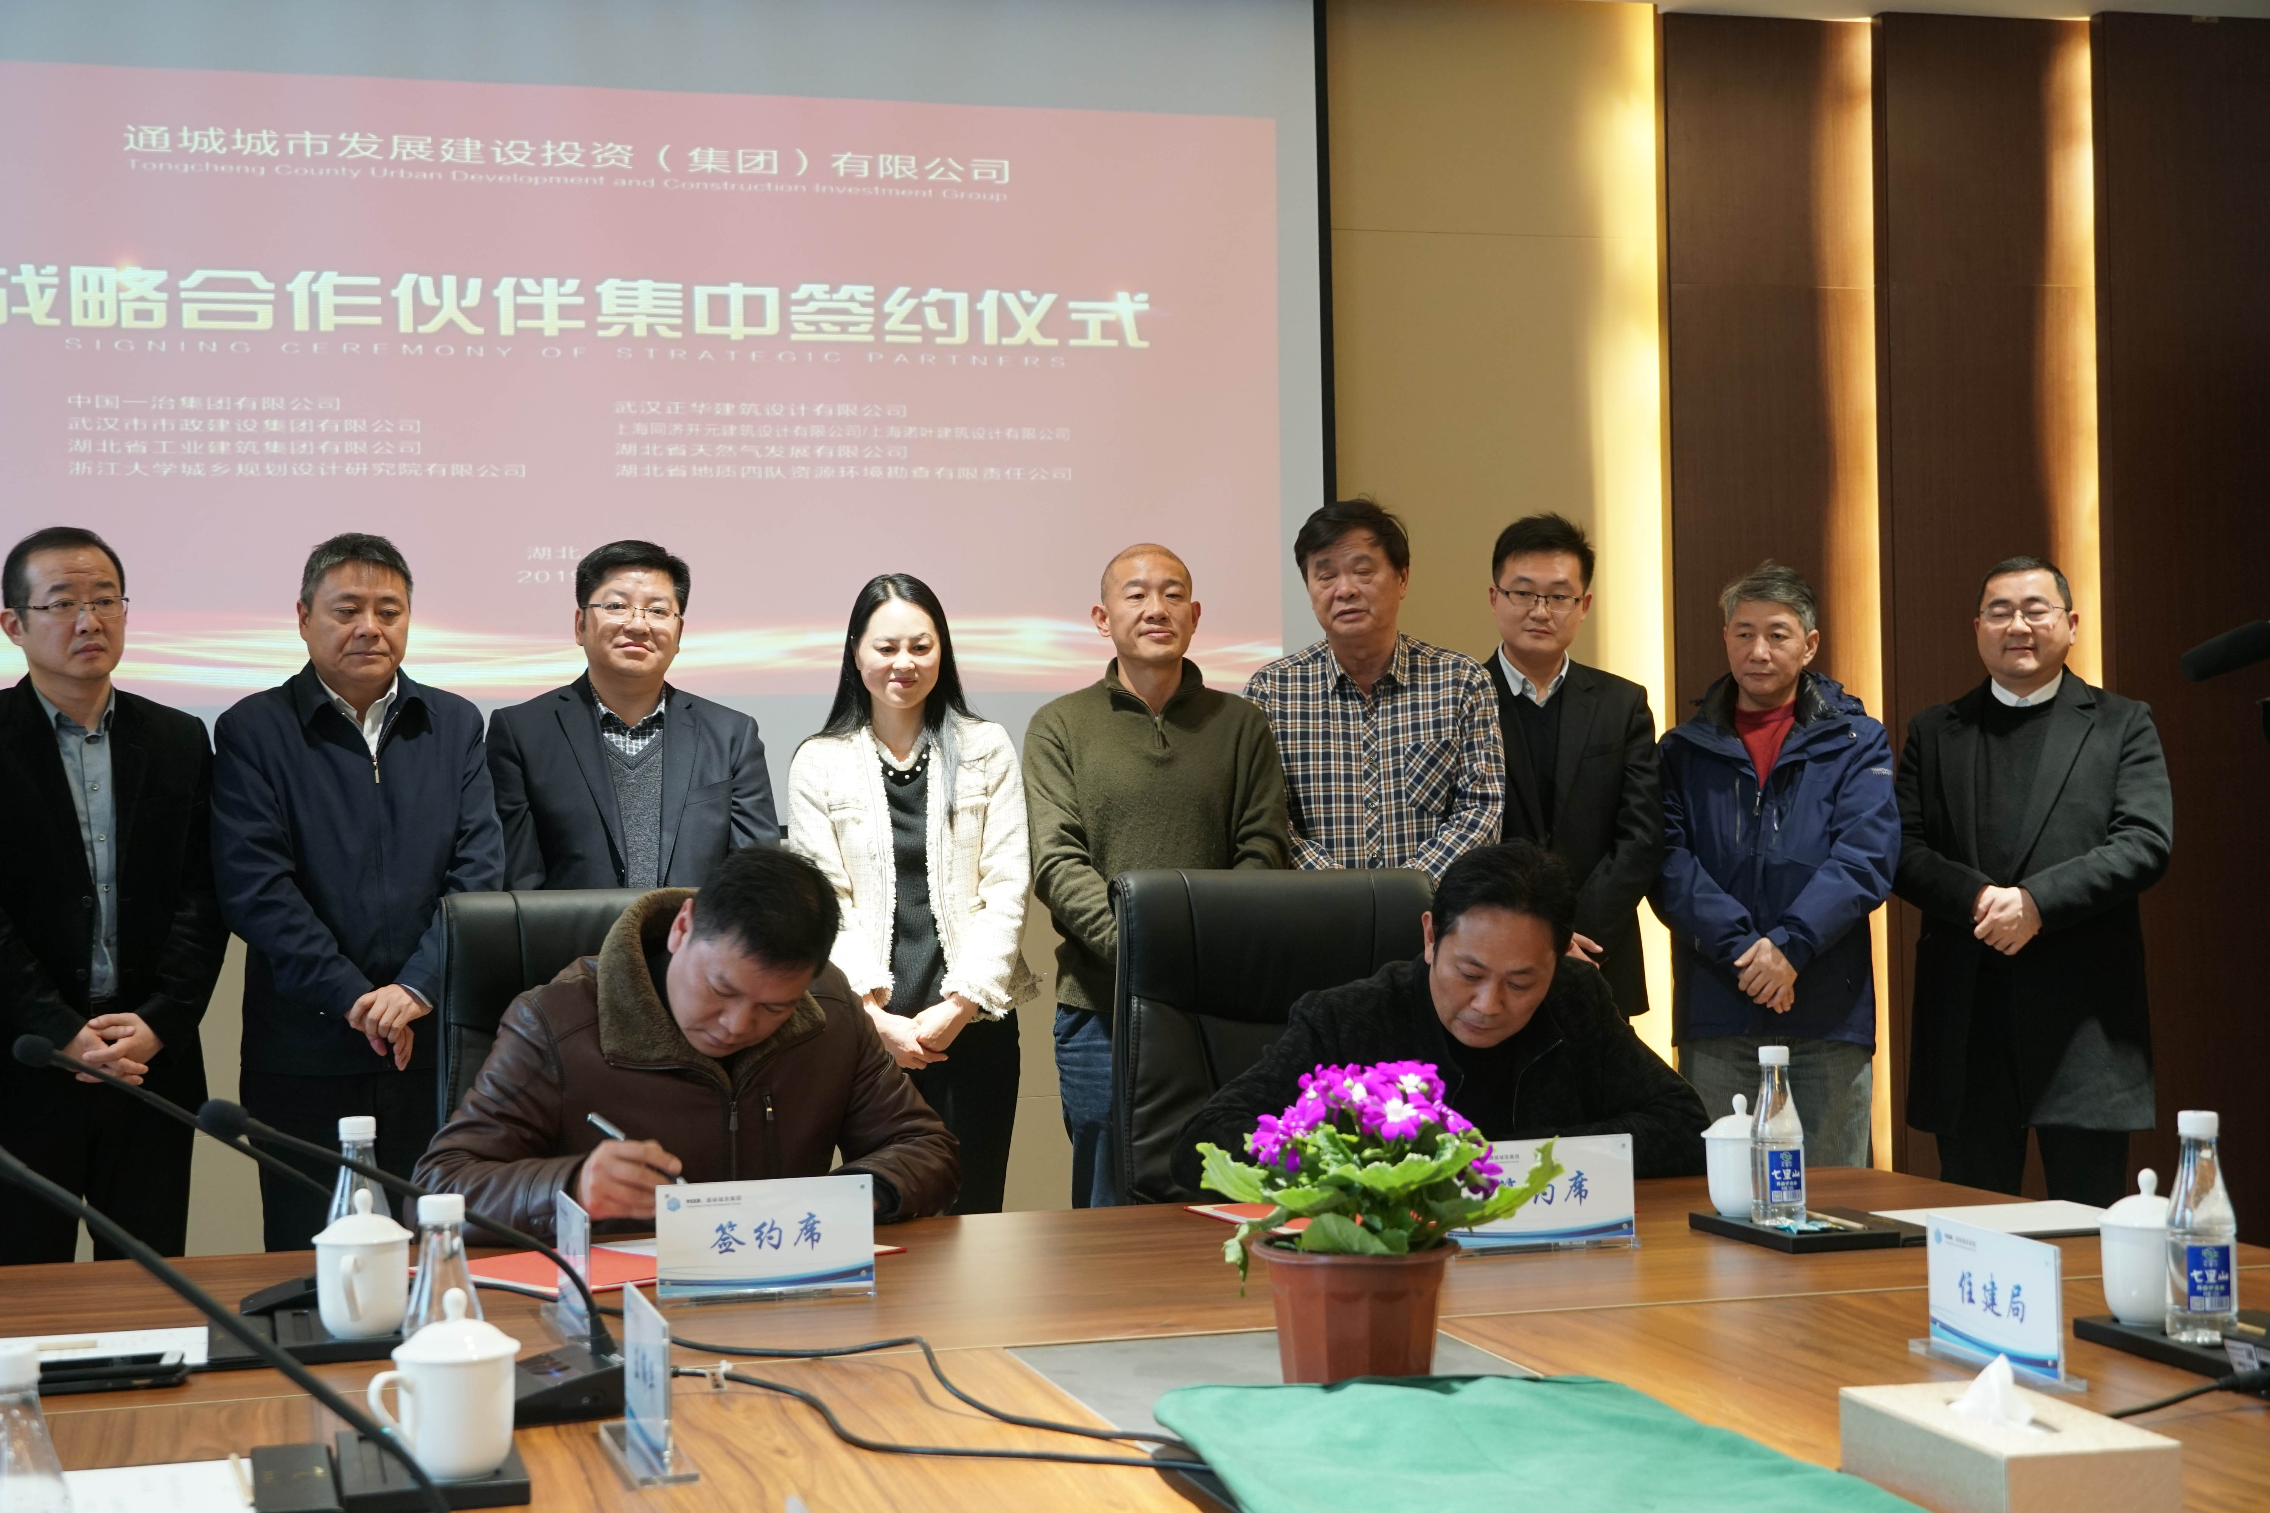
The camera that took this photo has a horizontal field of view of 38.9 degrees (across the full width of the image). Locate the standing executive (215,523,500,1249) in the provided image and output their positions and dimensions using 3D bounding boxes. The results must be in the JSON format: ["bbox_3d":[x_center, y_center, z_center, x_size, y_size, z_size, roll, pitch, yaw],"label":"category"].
[{"bbox_3d":[-1.240,0.476,5.192,0.480,1.673,0.300,-1,-1,-16],"label":"standing executive"}]

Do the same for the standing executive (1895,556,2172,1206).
[{"bbox_3d":[1.724,0.437,6.147,0.530,1.641,0.330,-1,-1,20],"label":"standing executive"}]

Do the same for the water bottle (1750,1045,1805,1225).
[{"bbox_3d":[0.689,0.406,3.462,0.059,0.189,0.059,-1,-1,-16],"label":"water bottle"}]

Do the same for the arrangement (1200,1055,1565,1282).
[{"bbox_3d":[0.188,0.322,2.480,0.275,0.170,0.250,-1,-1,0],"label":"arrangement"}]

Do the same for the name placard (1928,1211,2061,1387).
[{"bbox_3d":[0.699,0.444,2.617,0.046,0.114,0.204,-1,-1,-16],"label":"name placard"}]

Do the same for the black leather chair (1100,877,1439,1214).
[{"bbox_3d":[0.255,0.718,4.200,0.600,1.120,0.680,-1,-1,-16],"label":"black leather chair"}]

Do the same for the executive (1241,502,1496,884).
[{"bbox_3d":[0.441,0.405,5.906,0.500,1.756,0.300,-1,-1,7],"label":"executive"}]

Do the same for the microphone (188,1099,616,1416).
[{"bbox_3d":[-0.566,0.388,2.509,0.330,0.262,0.115,-1,-1,-15],"label":"microphone"}]

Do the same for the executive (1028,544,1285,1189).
[{"bbox_3d":[0.048,0.456,5.706,0.480,1.667,0.290,-1,-1,-2],"label":"executive"}]

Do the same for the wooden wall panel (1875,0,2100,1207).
[{"bbox_3d":[1.761,-0.115,6.589,0.474,2.781,0.080,-1,-1,-16],"label":"wooden wall panel"}]

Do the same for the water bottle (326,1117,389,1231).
[{"bbox_3d":[-0.709,0.425,2.930,0.059,0.189,0.059,-1,-1,-16],"label":"water bottle"}]

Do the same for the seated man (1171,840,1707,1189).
[{"bbox_3d":[0.406,0.680,3.946,0.640,1.165,0.800,-1,-1,-11],"label":"seated man"}]

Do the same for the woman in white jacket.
[{"bbox_3d":[-0.387,0.489,5.593,0.450,1.615,0.290,-1,-1,-4],"label":"woman in white jacket"}]

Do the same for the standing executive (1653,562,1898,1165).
[{"bbox_3d":[1.203,0.455,6.009,0.470,1.626,0.310,-1,-1,20],"label":"standing executive"}]

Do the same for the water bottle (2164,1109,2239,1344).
[{"bbox_3d":[0.868,0.382,2.623,0.058,0.183,0.058,-1,-1,18],"label":"water bottle"}]

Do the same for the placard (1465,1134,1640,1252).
[{"bbox_3d":[0.418,0.455,3.337,0.204,0.114,0.046,-1,-1,-16],"label":"placard"}]

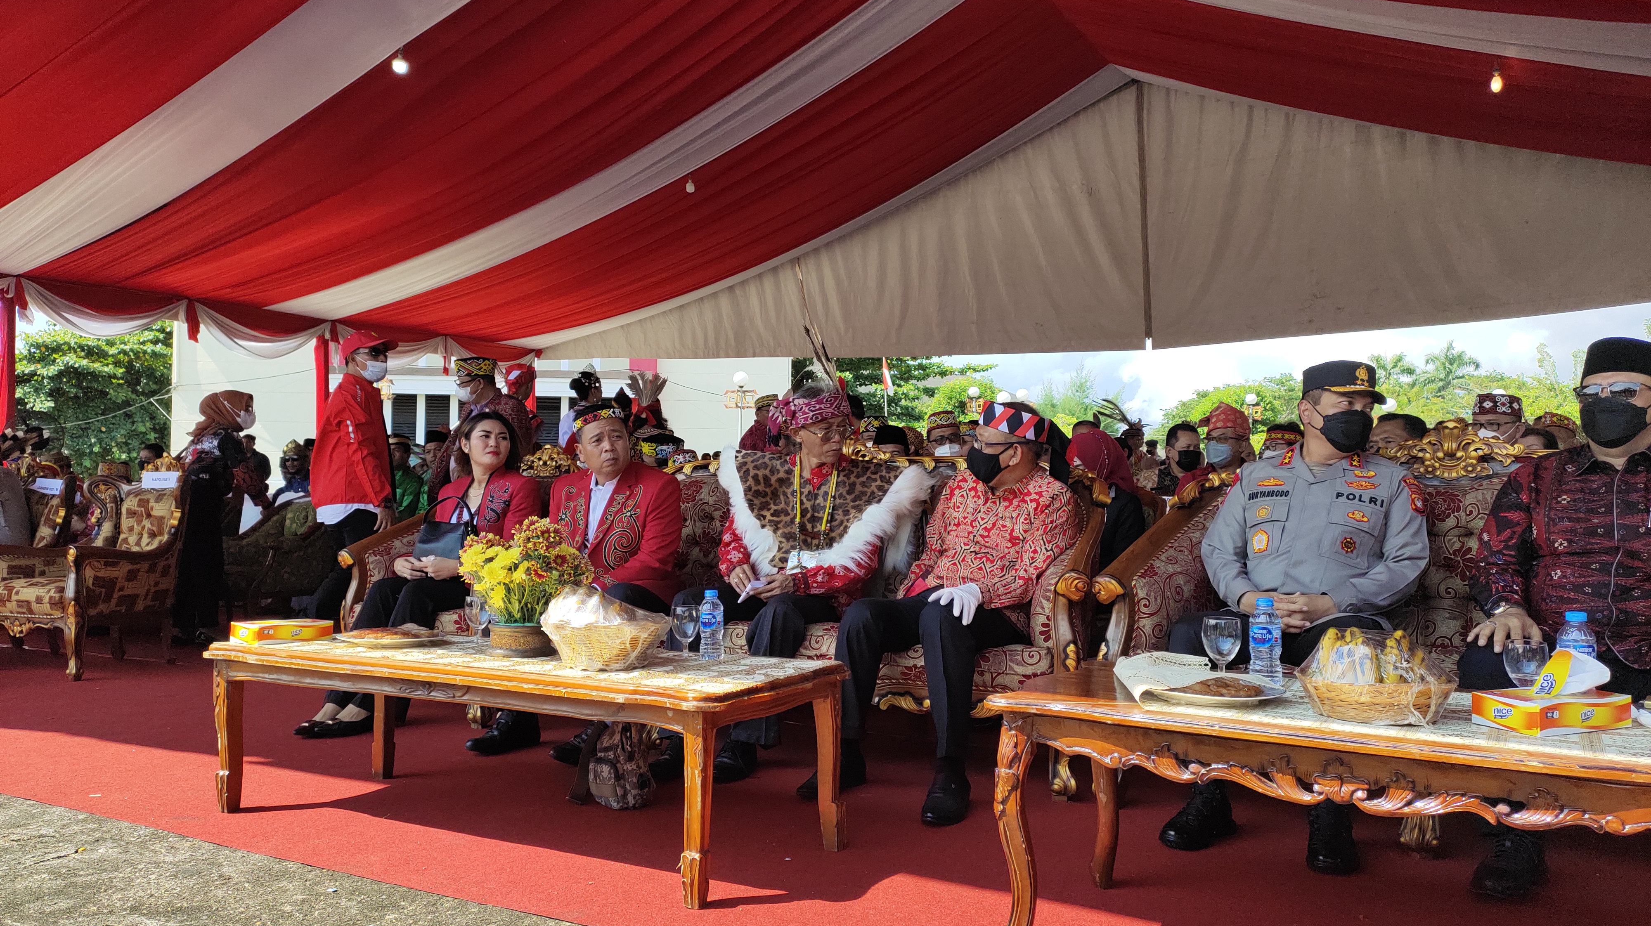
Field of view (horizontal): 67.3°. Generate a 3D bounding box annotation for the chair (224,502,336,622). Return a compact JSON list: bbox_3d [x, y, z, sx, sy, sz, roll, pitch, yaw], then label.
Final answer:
[{"bbox_3d":[-3.957,0.637,8.779,0.760,1.030,0.800,-1,-3,31],"label":"chair"}]

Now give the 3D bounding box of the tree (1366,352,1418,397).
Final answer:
[{"bbox_3d":[30.285,-1.297,66.098,3.600,9.200,3.600,0,-2,0],"label":"tree"}]

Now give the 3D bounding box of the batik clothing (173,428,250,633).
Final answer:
[{"bbox_3d":[-3.814,0.419,7.679,0.420,1.270,0.430,1,-2,-18],"label":"batik clothing"}]

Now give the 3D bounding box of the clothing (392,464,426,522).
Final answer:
[{"bbox_3d":[-2.817,0.294,8.194,0.480,0.630,0.300,-1,-2,21],"label":"clothing"}]

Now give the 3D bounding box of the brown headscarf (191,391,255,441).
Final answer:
[{"bbox_3d":[-3.755,-0.292,7.706,0.370,0.310,0.250,1,-2,-20],"label":"brown headscarf"}]

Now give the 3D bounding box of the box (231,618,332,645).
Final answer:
[{"bbox_3d":[-1.510,0.470,3.453,0.129,0.052,0.225,-1,-3,36],"label":"box"}]

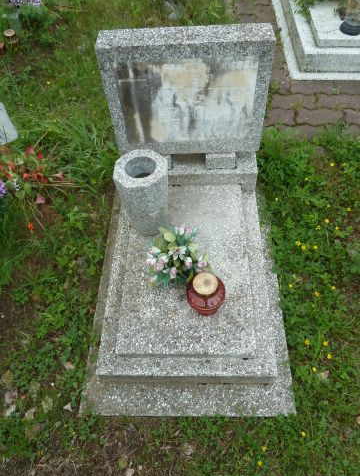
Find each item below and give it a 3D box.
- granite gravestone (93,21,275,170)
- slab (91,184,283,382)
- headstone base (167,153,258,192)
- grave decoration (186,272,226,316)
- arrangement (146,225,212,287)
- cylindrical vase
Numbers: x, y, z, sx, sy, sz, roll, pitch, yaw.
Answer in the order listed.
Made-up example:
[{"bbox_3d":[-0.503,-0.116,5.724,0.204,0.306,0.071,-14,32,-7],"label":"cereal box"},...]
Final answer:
[{"bbox_3d":[0.025,-0.444,1.171,0.503,0.451,0.106,-1,55,3],"label":"granite gravestone"},{"bbox_3d":[0.026,0.124,1.221,0.535,0.117,0.696,-1,58,3],"label":"slab"},{"bbox_3d":[0.029,-0.264,1.283,0.480,0.099,0.177,-1,58,3],"label":"headstone base"},{"bbox_3d":[0.077,0.169,1.030,0.112,0.152,0.112,-1,58,3],"label":"grave decoration"},{"bbox_3d":[-0.002,0.059,1.115,0.209,0.134,0.198,-1,58,3],"label":"arrangement"},{"bbox_3d":[-0.111,-0.140,1.167,0.164,0.271,0.164,-2,58,3],"label":"cylindrical vase"}]

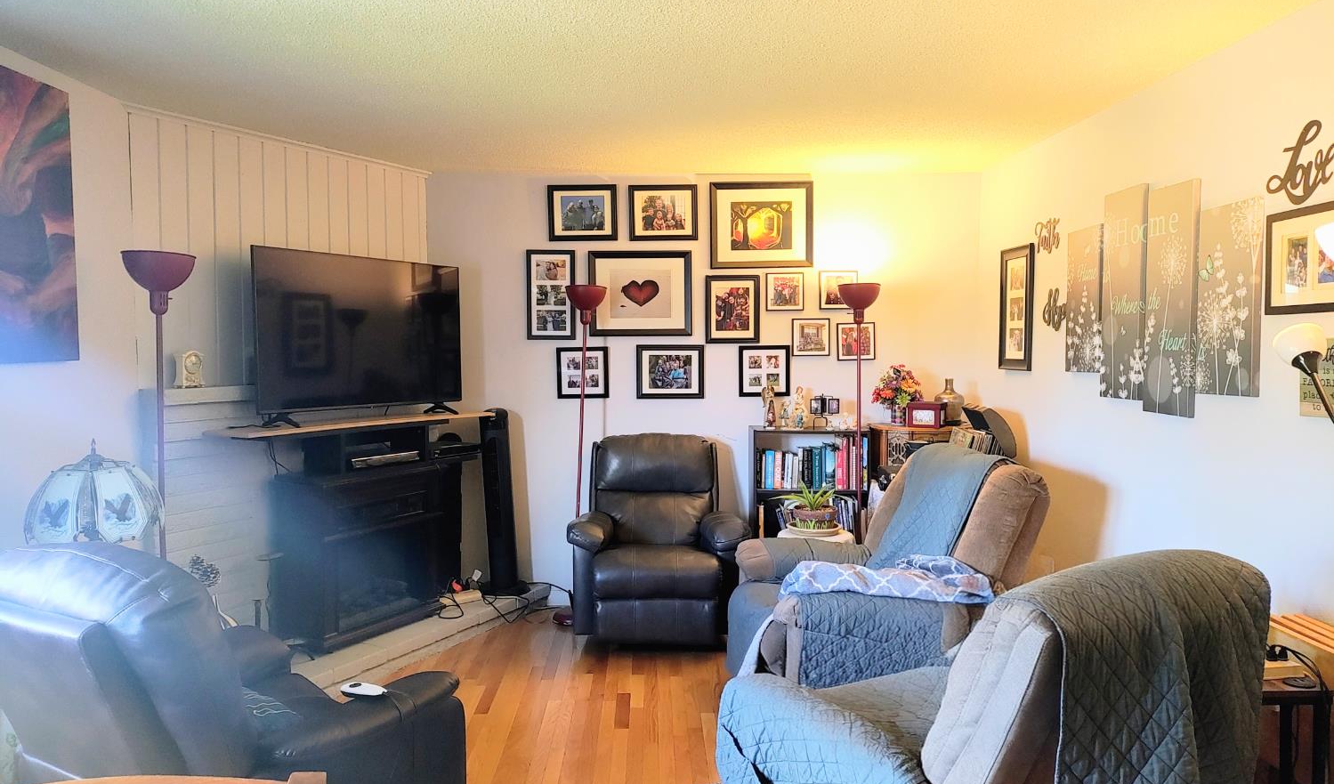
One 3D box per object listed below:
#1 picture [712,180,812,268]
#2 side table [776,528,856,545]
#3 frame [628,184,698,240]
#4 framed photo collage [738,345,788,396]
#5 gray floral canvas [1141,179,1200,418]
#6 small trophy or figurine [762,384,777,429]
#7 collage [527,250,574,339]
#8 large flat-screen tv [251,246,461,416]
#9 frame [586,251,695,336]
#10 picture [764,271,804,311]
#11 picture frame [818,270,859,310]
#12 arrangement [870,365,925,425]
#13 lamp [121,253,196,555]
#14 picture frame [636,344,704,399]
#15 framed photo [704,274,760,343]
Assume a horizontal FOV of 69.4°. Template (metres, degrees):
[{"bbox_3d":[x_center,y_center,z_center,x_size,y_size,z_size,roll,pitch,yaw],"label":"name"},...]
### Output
[{"bbox_3d":[0.528,-0.927,5.371,0.576,0.480,0.028,0,3,-1],"label":"picture"},{"bbox_3d":[0.721,0.982,4.697,0.380,0.558,0.380,0,3,-1],"label":"side table"},{"bbox_3d":[-0.018,-0.994,5.359,0.377,0.305,0.025,0,3,-1],"label":"frame"},{"bbox_3d":[0.548,-0.116,5.416,0.286,0.288,0.022,0,3,-1],"label":"framed photo collage"},{"bbox_3d":[1.795,-0.326,3.423,0.033,0.812,0.298,0,3,-1],"label":"gray floral canvas"},{"bbox_3d":[0.556,0.085,5.257,0.088,0.237,0.075,-1,3,-15],"label":"small trophy or figurine"},{"bbox_3d":[-0.642,-0.540,5.374,0.265,0.492,0.025,0,3,-1],"label":"collage"},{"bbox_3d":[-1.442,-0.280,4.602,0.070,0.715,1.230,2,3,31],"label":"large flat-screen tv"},{"bbox_3d":[-0.150,-0.549,5.398,0.583,0.480,0.030,0,3,-1],"label":"frame"},{"bbox_3d":[0.659,-0.564,5.419,0.225,0.226,0.020,0,3,-1],"label":"picture"},{"bbox_3d":[0.961,-0.569,5.403,0.214,0.215,0.020,0,3,-1],"label":"picture frame"},{"bbox_3d":[1.250,0.014,5.230,0.288,0.334,0.260,0,3,-1],"label":"arrangement"},{"bbox_3d":[-1.716,0.435,3.307,0.230,1.806,0.230,0,3,-1],"label":"lamp"},{"bbox_3d":[0.018,-0.114,5.425,0.382,0.307,0.025,0,3,-1],"label":"picture frame"},{"bbox_3d":[0.368,-0.461,5.395,0.307,0.380,0.025,0,3,-1],"label":"framed photo"}]

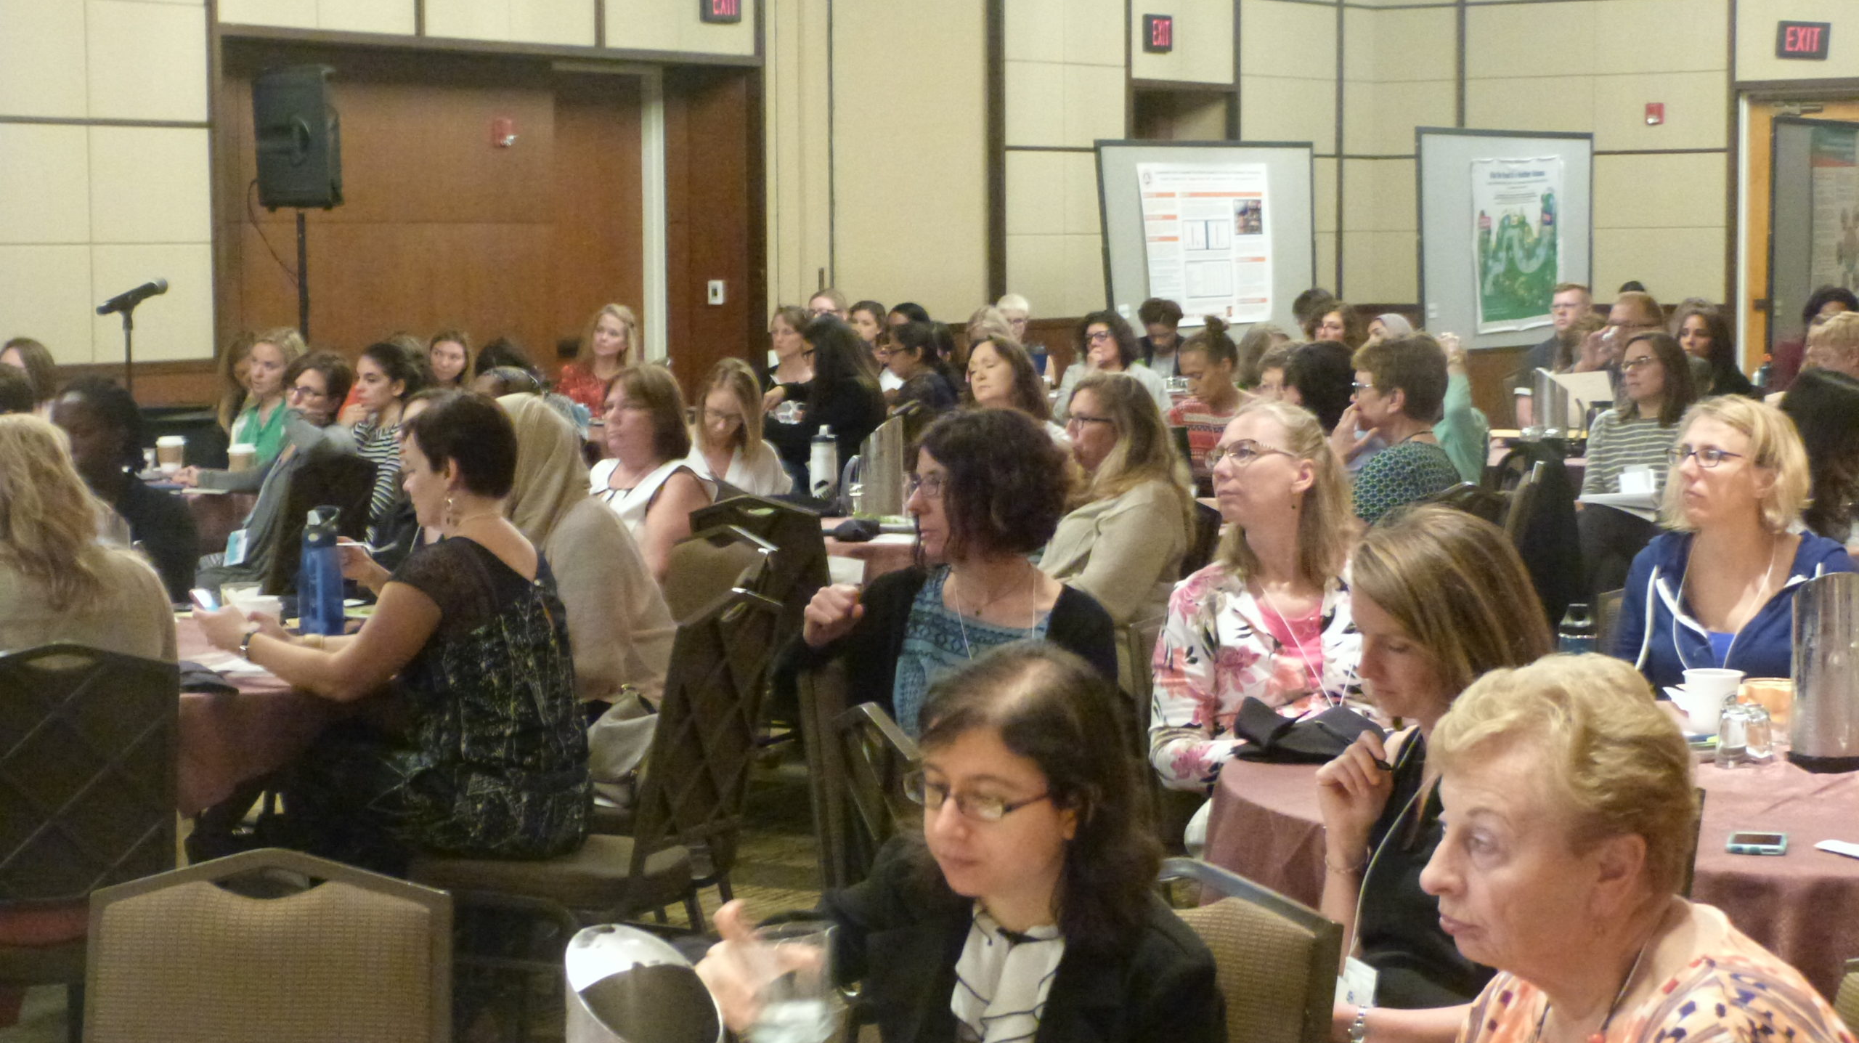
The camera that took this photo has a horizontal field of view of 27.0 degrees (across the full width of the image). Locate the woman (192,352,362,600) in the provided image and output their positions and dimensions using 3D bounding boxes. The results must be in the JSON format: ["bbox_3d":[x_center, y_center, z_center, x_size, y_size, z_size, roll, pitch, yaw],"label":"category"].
[{"bbox_3d":[-1.923,0.122,11.418,0.750,1.270,0.500,1,5,23],"label":"woman"}]

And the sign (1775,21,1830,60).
[{"bbox_3d":[5.110,-2.807,22.600,0.315,0.220,0.060,7,8,34],"label":"sign"}]

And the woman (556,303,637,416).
[{"bbox_3d":[-1.460,-0.271,16.169,0.480,1.270,0.750,2,5,27],"label":"woman"}]

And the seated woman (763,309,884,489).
[{"bbox_3d":[-0.482,-0.089,13.467,0.720,1.270,0.470,3,5,37],"label":"seated woman"}]

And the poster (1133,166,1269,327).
[{"bbox_3d":[1.517,-1.521,21.200,1.020,0.890,0.020,-4,1,-43],"label":"poster"}]

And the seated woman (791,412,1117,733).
[{"bbox_3d":[0.040,0.462,6.450,0.580,1.260,0.720,0,5,9],"label":"seated woman"}]

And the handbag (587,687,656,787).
[{"bbox_3d":[-0.591,0.421,7.642,0.270,0.210,0.140,1,4,14],"label":"handbag"}]

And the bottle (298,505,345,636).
[{"bbox_3d":[-1.258,0.107,7.976,0.090,0.275,0.090,-2,4,-17],"label":"bottle"}]

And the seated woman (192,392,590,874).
[{"bbox_3d":[-0.980,0.427,6.970,0.830,1.270,0.500,2,5,29],"label":"seated woman"}]

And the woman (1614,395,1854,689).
[{"bbox_3d":[1.420,0.427,6.867,0.500,1.280,0.820,1,4,18],"label":"woman"}]

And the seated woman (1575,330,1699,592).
[{"bbox_3d":[2.120,0.031,11.950,0.500,1.220,0.780,3,5,33],"label":"seated woman"}]

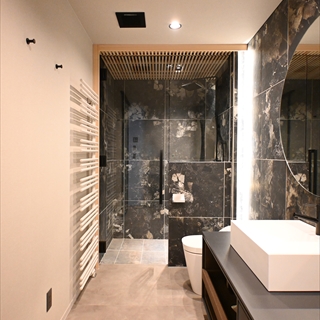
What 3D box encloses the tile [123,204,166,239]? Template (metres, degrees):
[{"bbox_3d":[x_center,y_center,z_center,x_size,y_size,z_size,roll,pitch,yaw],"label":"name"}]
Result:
[{"bbox_3d":[-0.224,0.887,3.945,0.600,0.570,0.013,0,0,0],"label":"tile"}]

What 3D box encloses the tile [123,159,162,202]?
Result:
[{"bbox_3d":[-0.224,0.309,3.945,0.600,0.600,0.013,0,0,0],"label":"tile"}]

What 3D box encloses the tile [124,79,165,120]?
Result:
[{"bbox_3d":[-0.224,-0.902,3.945,0.600,0.600,0.013,0,0,0],"label":"tile"}]

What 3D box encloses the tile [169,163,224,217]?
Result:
[{"bbox_3d":[0.405,0.330,2.907,0.600,0.600,0.013,0,0,0],"label":"tile"}]

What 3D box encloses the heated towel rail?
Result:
[{"bbox_3d":[-0.660,0.205,2.380,0.100,1.670,0.580,0,0,0],"label":"heated towel rail"}]

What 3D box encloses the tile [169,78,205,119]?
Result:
[{"bbox_3d":[0.375,-0.902,3.945,0.600,0.600,0.013,0,0,0],"label":"tile"}]

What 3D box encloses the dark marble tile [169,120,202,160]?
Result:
[{"bbox_3d":[0.375,-0.296,3.945,0.600,0.600,0.013,0,0,0],"label":"dark marble tile"}]

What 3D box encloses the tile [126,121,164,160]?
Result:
[{"bbox_3d":[-0.224,-0.296,3.945,0.600,0.600,0.013,0,0,0],"label":"tile"}]

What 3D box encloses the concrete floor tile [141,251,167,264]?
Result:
[{"bbox_3d":[-0.065,1.176,3.200,0.300,0.013,0.440,0,0,0],"label":"concrete floor tile"}]

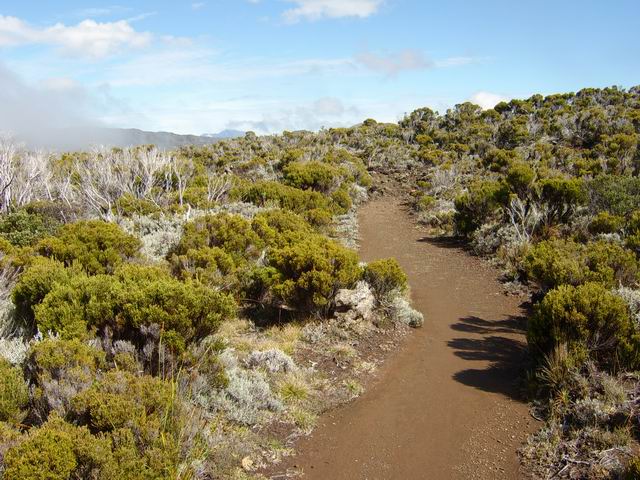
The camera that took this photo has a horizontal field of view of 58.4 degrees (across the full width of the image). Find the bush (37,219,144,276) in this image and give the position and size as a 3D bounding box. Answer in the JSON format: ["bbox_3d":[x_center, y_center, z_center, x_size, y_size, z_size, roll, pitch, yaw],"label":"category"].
[{"bbox_3d":[-2.828,0.104,7.000,1.256,0.679,1.081,0,10,0],"label":"bush"}]

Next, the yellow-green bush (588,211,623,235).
[{"bbox_3d":[4.837,-0.295,9.676,0.597,0.412,0.535,0,10,0],"label":"yellow-green bush"}]

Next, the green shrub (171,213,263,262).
[{"bbox_3d":[-1.445,-0.007,8.000,1.280,0.760,1.150,0,10,0],"label":"green shrub"}]

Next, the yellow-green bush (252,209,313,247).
[{"bbox_3d":[-0.567,-0.184,8.441,0.906,0.566,0.824,0,10,0],"label":"yellow-green bush"}]

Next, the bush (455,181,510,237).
[{"bbox_3d":[3.075,-0.581,10.912,1.029,1.050,0.978,0,10,0],"label":"bush"}]

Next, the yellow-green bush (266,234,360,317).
[{"bbox_3d":[-0.077,0.355,5.900,0.980,0.800,0.950,0,10,0],"label":"yellow-green bush"}]

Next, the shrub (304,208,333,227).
[{"bbox_3d":[-0.048,-0.413,11.000,0.570,0.390,0.520,0,10,0],"label":"shrub"}]

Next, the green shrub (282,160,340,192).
[{"bbox_3d":[-0.242,-1.792,16.300,1.620,0.930,1.450,0,10,0],"label":"green shrub"}]

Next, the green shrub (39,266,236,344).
[{"bbox_3d":[-1.574,0.567,4.890,1.647,0.679,1.132,0,10,0],"label":"green shrub"}]

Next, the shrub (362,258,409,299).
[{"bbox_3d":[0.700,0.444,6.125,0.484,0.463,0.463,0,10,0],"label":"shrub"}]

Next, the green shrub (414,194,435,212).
[{"bbox_3d":[2.370,-0.828,13.000,0.450,0.410,0.430,0,10,0],"label":"green shrub"}]

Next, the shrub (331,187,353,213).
[{"bbox_3d":[0.525,-0.977,14.000,0.546,0.638,0.546,0,10,0],"label":"shrub"}]

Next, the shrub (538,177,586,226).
[{"bbox_3d":[4.358,-0.692,10.300,0.860,0.880,0.800,0,10,0],"label":"shrub"}]

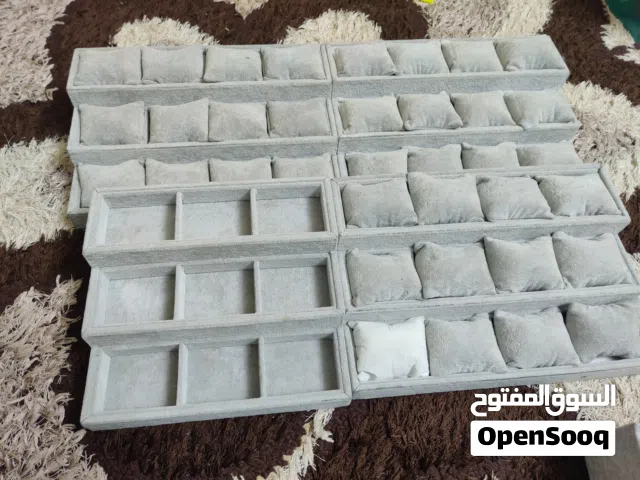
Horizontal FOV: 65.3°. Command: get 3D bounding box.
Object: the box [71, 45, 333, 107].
[{"bbox_3d":[-0.176,-0.257,0.767,0.380,0.038,0.087,-4,57,-8],"label":"box"}]

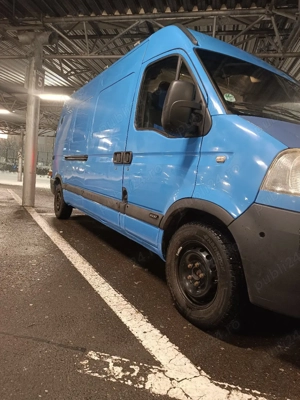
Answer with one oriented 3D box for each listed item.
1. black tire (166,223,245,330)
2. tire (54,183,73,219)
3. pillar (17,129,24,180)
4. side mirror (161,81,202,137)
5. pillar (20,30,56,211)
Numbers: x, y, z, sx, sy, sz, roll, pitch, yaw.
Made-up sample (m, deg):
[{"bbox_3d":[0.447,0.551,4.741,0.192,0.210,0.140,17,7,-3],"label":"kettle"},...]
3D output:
[{"bbox_3d":[0.413,0.532,2.062,0.225,0.695,0.695,2,6,-31],"label":"black tire"},{"bbox_3d":[-1.701,0.013,5.510,0.225,0.695,0.695,2,6,-31],"label":"tire"},{"bbox_3d":[-6.829,-2.357,14.694,0.230,2.850,0.230,2,6,-31],"label":"pillar"},{"bbox_3d":[0.248,-0.607,1.938,0.250,0.370,0.170,2,6,-31],"label":"side mirror"},{"bbox_3d":[-2.732,-1.836,6.461,0.310,4.000,0.310,2,6,-31],"label":"pillar"}]

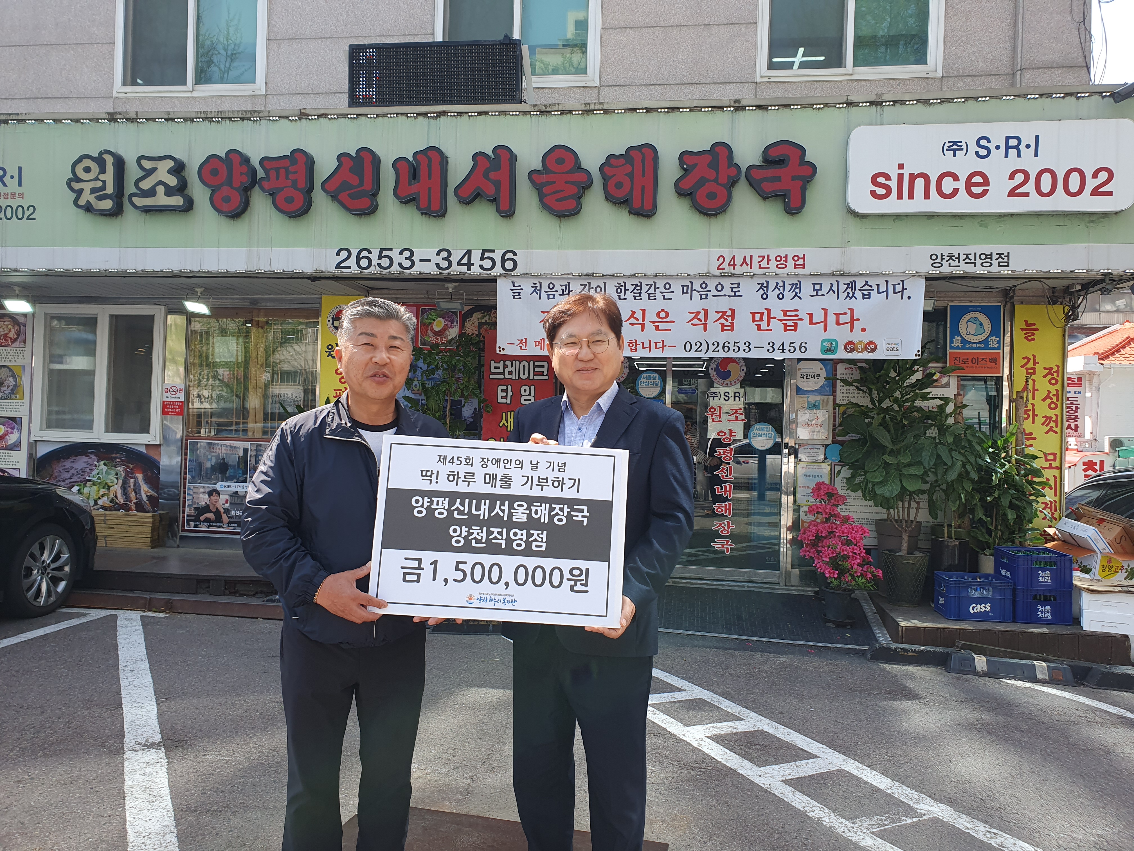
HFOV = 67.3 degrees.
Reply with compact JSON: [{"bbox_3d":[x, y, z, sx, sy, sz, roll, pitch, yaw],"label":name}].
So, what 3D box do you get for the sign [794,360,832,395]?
[{"bbox_3d":[2.071,-0.397,7.130,0.300,0.295,0.020,1,0,8],"label":"sign"}]

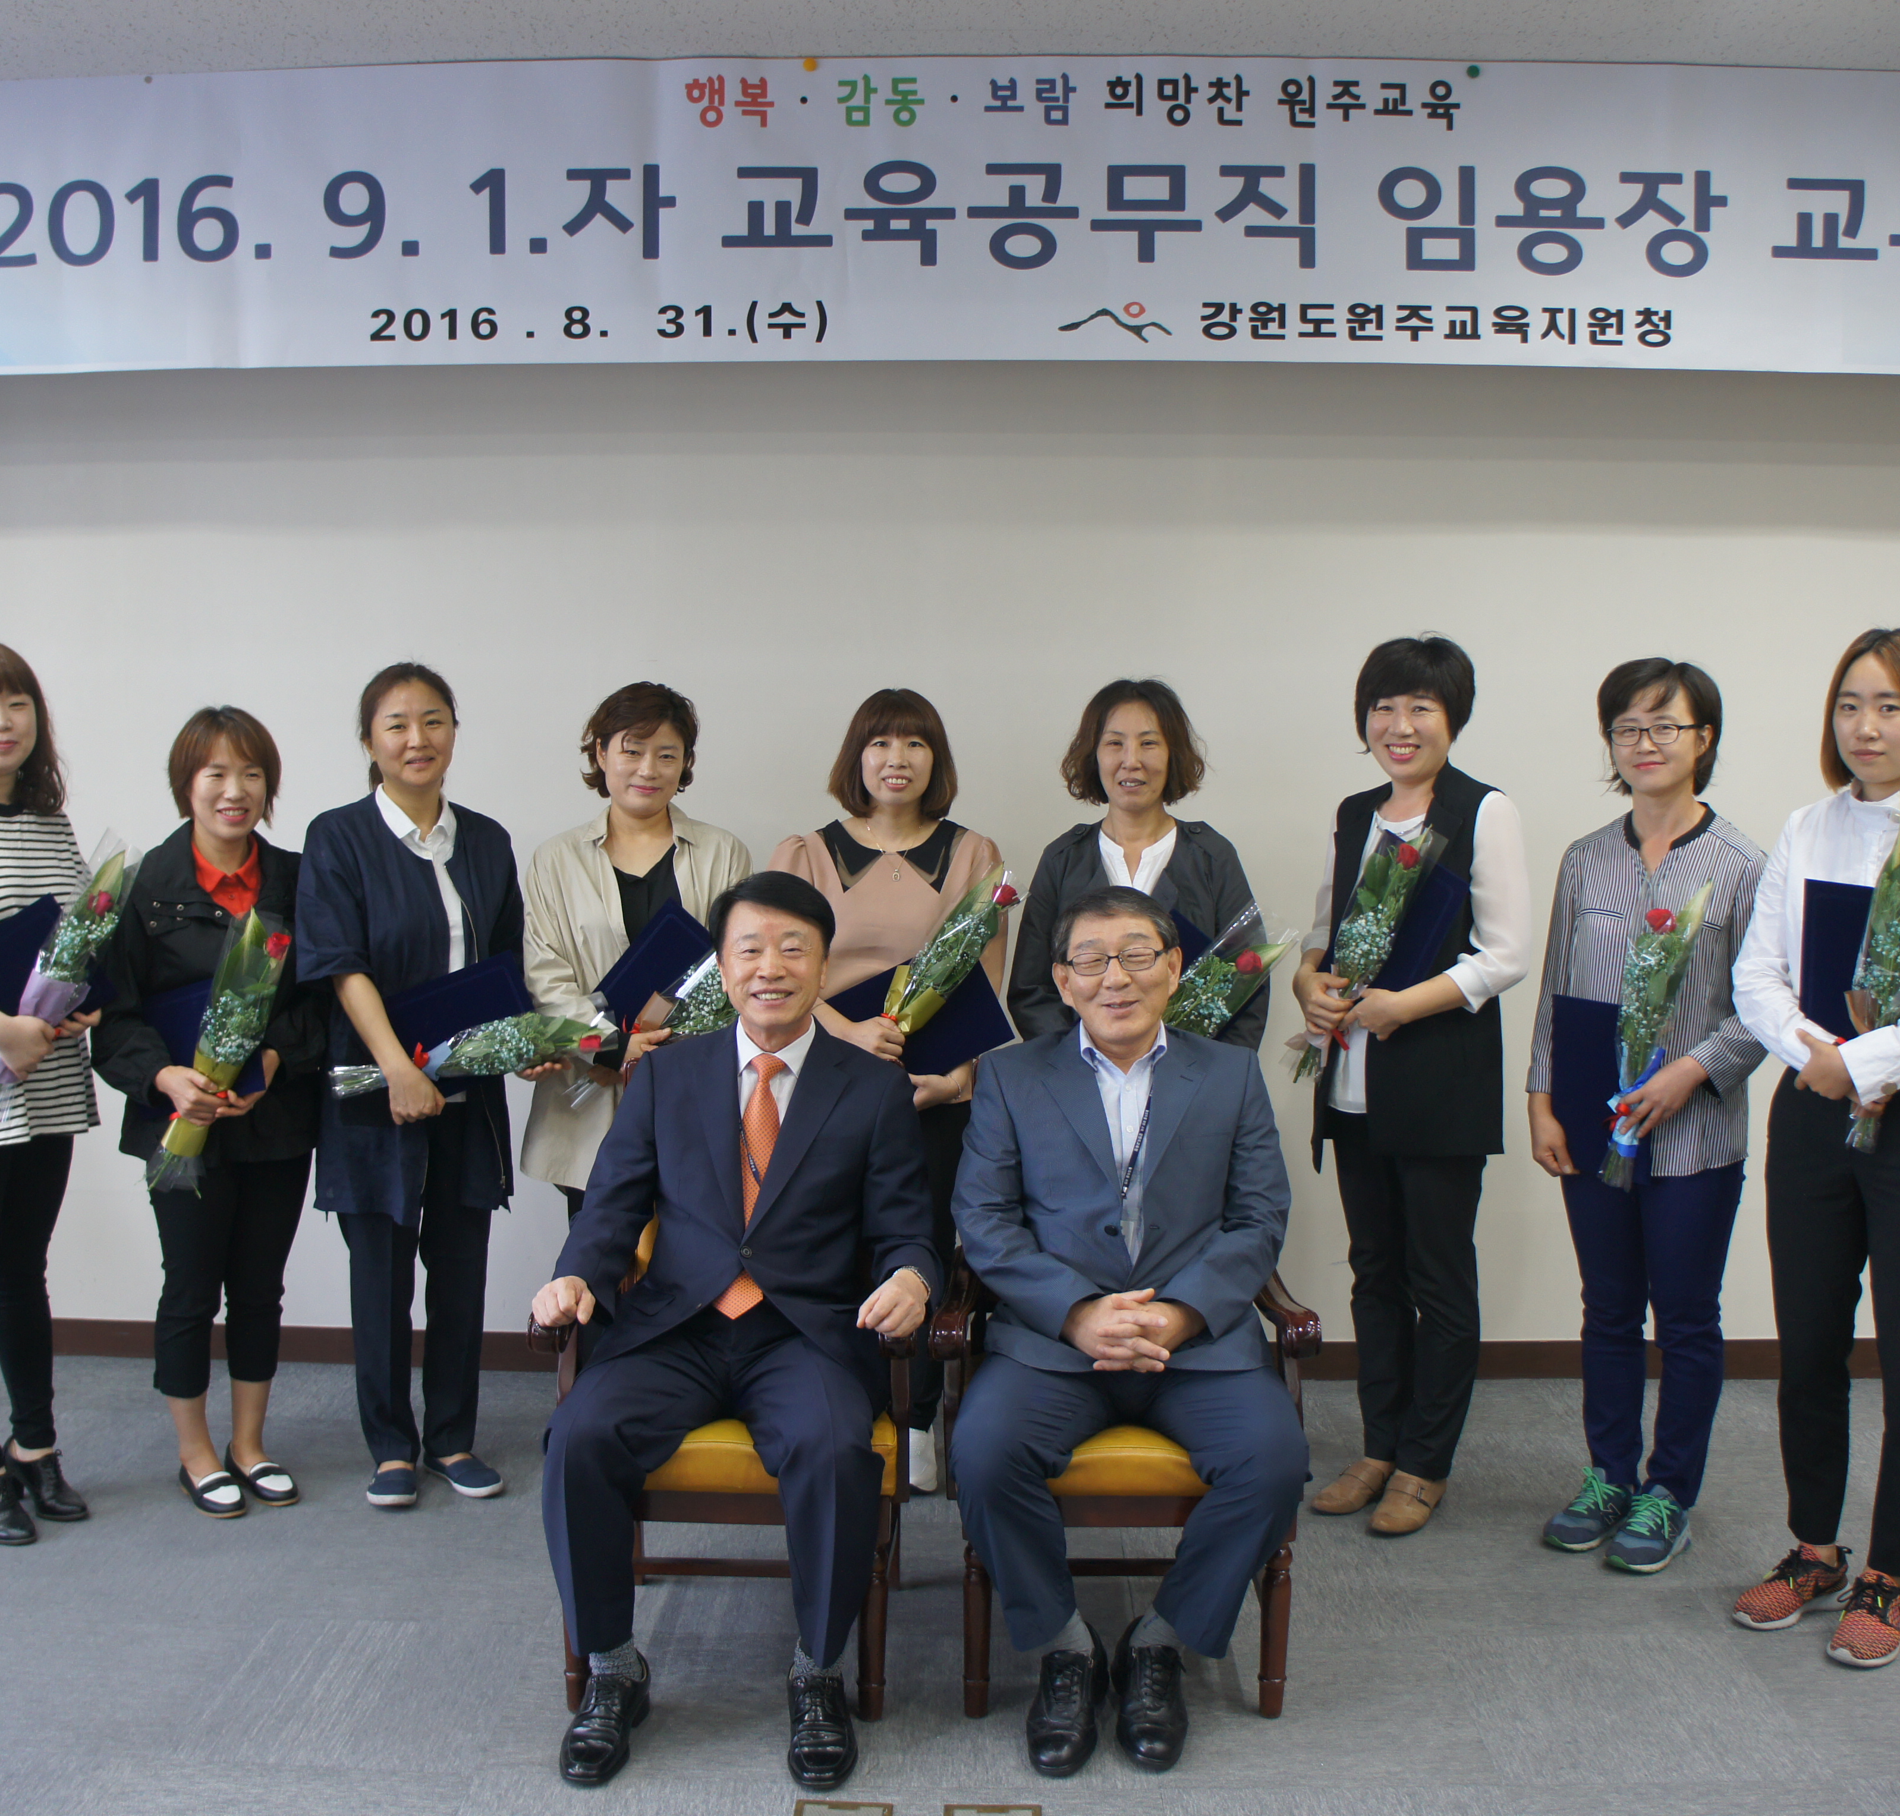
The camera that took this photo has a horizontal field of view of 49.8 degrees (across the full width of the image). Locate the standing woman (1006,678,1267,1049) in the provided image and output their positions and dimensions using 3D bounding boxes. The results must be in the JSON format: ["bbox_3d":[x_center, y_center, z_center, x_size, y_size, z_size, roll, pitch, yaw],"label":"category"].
[{"bbox_3d":[0.357,0.369,3.917,0.500,1.600,0.350,1,6,5],"label":"standing woman"}]

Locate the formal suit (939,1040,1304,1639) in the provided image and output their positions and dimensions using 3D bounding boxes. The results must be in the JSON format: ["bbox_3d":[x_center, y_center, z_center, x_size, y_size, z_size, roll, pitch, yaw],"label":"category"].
[{"bbox_3d":[0.279,0.654,3.203,0.540,0.950,0.570,1,6,3],"label":"formal suit"}]

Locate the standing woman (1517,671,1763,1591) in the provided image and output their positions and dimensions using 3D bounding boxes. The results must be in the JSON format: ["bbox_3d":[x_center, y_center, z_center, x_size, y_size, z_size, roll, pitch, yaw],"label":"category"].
[{"bbox_3d":[1.235,0.362,3.696,0.430,1.605,0.360,3,6,31],"label":"standing woman"}]

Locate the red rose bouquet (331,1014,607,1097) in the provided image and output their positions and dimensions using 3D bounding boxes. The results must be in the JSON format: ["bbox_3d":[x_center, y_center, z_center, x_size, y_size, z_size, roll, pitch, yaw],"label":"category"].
[{"bbox_3d":[-0.891,0.283,3.814,0.514,0.120,0.100,-6,-3,-20],"label":"red rose bouquet"}]

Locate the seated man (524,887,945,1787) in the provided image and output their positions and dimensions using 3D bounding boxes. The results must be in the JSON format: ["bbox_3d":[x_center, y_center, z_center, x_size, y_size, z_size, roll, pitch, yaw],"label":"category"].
[{"bbox_3d":[-0.317,0.595,3.150,0.590,1.290,0.660,0,6,-2],"label":"seated man"}]

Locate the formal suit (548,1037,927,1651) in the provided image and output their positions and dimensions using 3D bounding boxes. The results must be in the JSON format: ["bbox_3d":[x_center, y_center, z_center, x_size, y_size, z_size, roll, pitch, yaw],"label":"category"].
[{"bbox_3d":[-0.318,0.651,3.196,0.580,0.950,0.580,0,6,-1],"label":"formal suit"}]

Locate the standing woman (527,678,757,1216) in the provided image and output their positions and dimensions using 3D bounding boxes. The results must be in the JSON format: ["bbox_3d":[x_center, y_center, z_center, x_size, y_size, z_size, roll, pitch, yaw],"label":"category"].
[{"bbox_3d":[-0.600,0.344,3.985,0.470,1.590,0.350,-1,5,-11],"label":"standing woman"}]

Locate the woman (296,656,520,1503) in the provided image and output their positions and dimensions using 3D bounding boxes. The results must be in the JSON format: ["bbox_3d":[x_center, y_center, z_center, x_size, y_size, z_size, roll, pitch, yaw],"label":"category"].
[{"bbox_3d":[-1.040,0.333,3.994,0.440,1.610,0.360,-3,6,-29],"label":"woman"}]

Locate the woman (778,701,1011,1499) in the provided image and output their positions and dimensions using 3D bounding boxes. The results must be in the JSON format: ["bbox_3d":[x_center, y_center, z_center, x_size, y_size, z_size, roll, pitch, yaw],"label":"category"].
[{"bbox_3d":[-0.120,0.362,4.058,0.460,1.580,0.330,0,6,-1],"label":"woman"}]

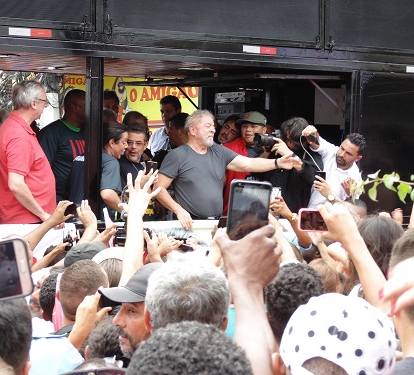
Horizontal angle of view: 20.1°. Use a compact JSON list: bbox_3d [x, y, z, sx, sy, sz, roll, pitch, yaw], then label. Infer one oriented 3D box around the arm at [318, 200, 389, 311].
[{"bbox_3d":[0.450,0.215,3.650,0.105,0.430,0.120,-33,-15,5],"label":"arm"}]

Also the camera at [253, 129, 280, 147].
[{"bbox_3d":[0.457,-0.357,8.700,0.200,0.125,0.145,0,2,-27],"label":"camera"}]

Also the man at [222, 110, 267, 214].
[{"bbox_3d":[0.345,0.265,8.950,0.500,1.700,0.360,1,2,3],"label":"man"}]

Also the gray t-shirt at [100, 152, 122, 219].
[{"bbox_3d":[-0.700,0.045,8.200,0.280,0.600,0.450,1,2,21],"label":"gray t-shirt"}]

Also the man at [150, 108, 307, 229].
[{"bbox_3d":[0.120,0.285,8.170,0.860,1.680,0.800,0,2,-25],"label":"man"}]

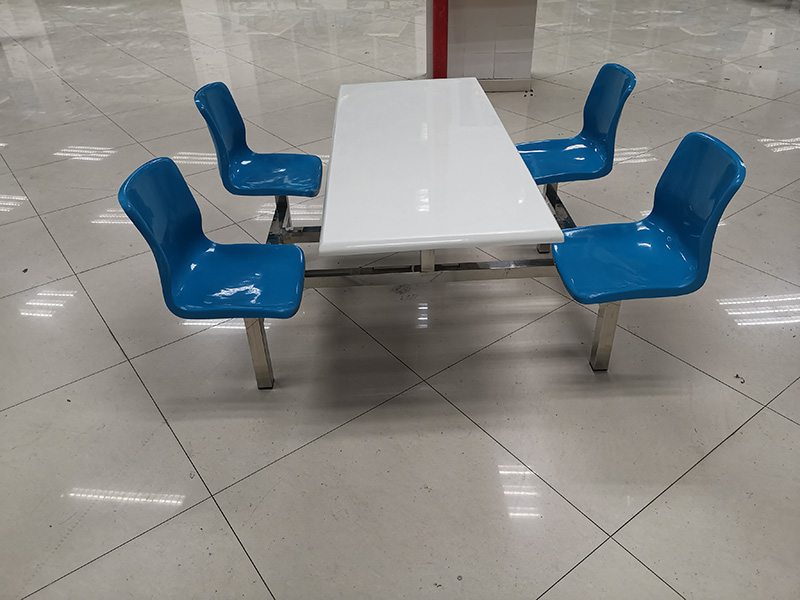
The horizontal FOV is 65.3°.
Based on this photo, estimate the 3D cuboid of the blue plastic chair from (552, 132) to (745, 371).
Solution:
[{"bbox_3d":[0.729,-0.102,2.023,0.455,0.825,0.410,-3,34,-1],"label":"blue plastic chair"}]

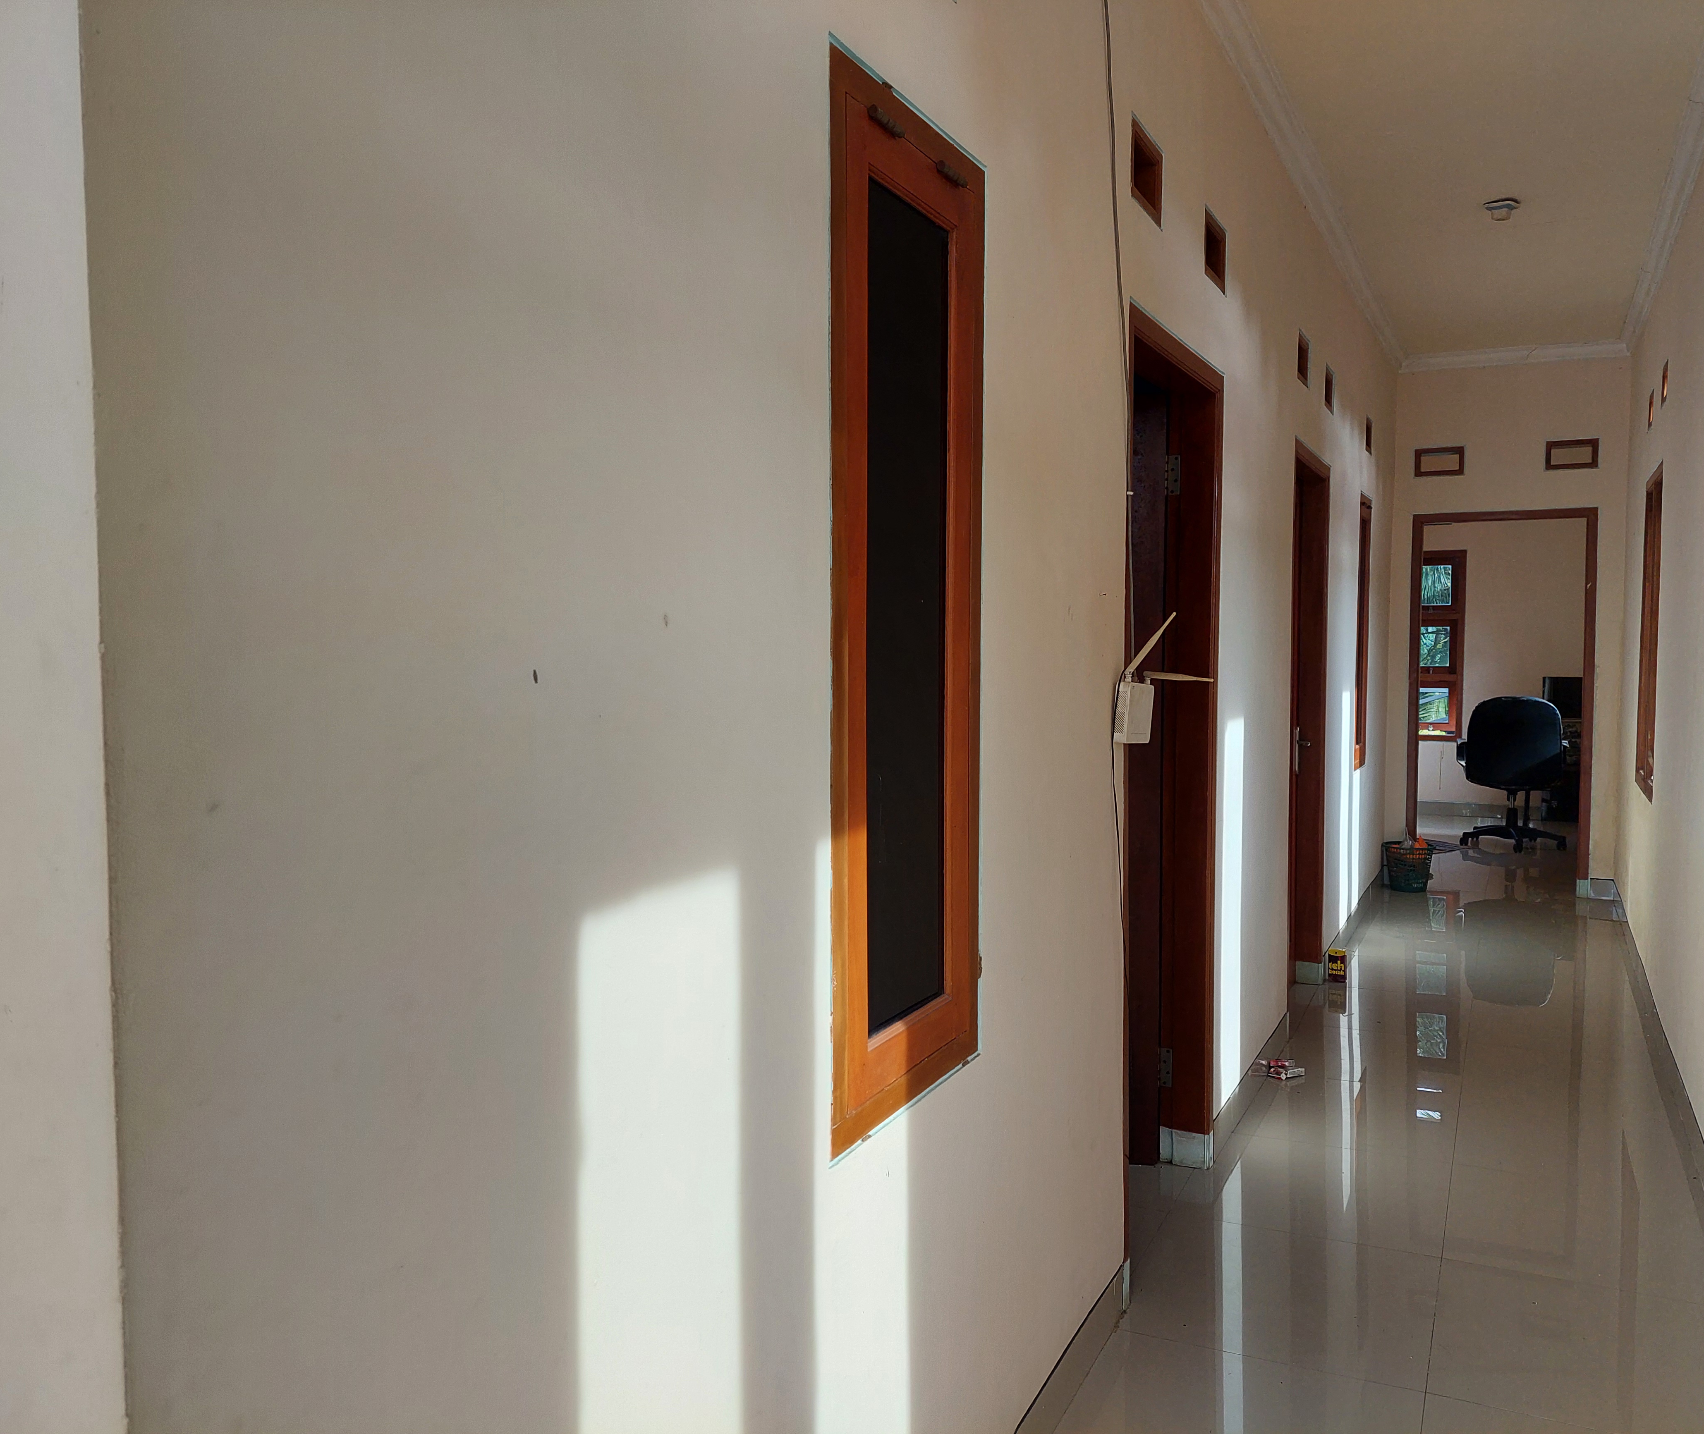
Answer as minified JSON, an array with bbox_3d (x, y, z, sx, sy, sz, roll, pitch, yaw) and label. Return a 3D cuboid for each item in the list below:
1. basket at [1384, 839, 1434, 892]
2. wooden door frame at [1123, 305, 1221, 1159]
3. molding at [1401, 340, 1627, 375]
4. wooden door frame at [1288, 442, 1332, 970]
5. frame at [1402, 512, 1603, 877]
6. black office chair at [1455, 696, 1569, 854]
[{"bbox_3d":[3.138,0.829,7.446,0.276,0.276,0.276,1,3,27],"label":"basket"},{"bbox_3d":[0.707,0.168,3.140,0.139,2.075,0.904,1,3,27],"label":"wooden door frame"},{"bbox_3d":[3.557,-1.948,7.179,1.146,0.070,0.075,1,3,27],"label":"molding"},{"bbox_3d":[1.664,0.065,5.002,0.134,2.075,0.894,1,3,27],"label":"wooden door frame"},{"bbox_3d":[3.597,-0.079,7.367,0.915,2.095,0.131,1,3,27],"label":"frame"},{"bbox_3d":[4.455,0.364,8.953,0.668,1.035,0.643,1,3,27],"label":"black office chair"}]

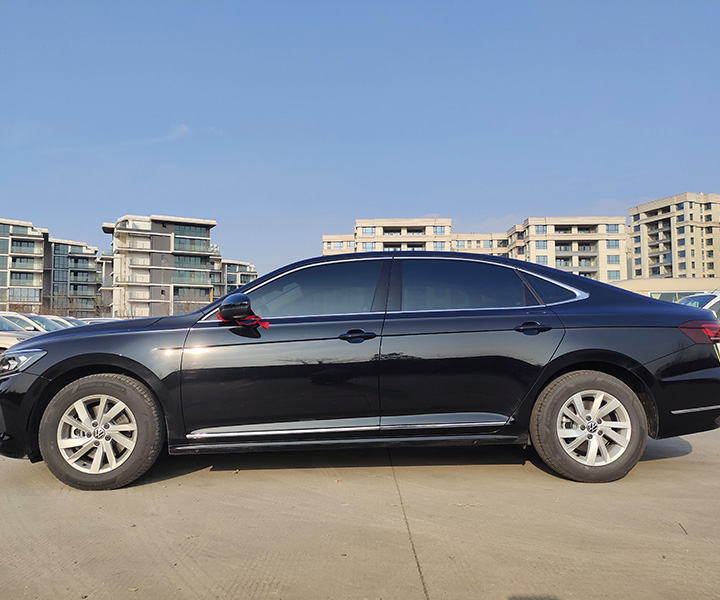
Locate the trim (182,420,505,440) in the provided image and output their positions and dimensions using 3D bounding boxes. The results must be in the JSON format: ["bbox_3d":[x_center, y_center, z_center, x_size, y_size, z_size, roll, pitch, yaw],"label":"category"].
[{"bbox_3d":[-0.060,0.747,3.324,1.860,0.075,0.035,0,-4,-2],"label":"trim"}]

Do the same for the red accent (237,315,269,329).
[{"bbox_3d":[-0.608,0.120,3.290,0.180,0.080,0.120,0,-4,-2],"label":"red accent"}]

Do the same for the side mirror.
[{"bbox_3d":[-0.708,0.055,3.280,0.180,0.175,0.230,0,-4,-2],"label":"side mirror"}]

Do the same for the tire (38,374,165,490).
[{"bbox_3d":[-1.492,0.761,3.382,0.660,0.655,0.220,0,-4,-2],"label":"tire"}]

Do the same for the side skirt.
[{"bbox_3d":[-0.055,0.840,3.368,2.080,0.085,0.110,0,-4,-2],"label":"side skirt"}]

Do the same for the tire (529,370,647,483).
[{"bbox_3d":[1.376,0.757,3.504,0.660,0.655,0.220,0,-4,-2],"label":"tire"}]

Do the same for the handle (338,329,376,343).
[{"bbox_3d":[-0.015,0.206,3.360,0.215,0.075,0.055,0,-4,-2],"label":"handle"}]

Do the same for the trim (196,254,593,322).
[{"bbox_3d":[0.236,-0.077,3.559,2.350,0.450,0.240,0,-4,-2],"label":"trim"}]

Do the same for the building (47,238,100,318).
[{"bbox_3d":[-69.095,-1.784,137.684,11.500,23.000,12.000,1,-4,-22],"label":"building"}]

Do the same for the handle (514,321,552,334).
[{"bbox_3d":[1.023,0.163,3.412,0.215,0.075,0.055,0,-4,-2],"label":"handle"}]

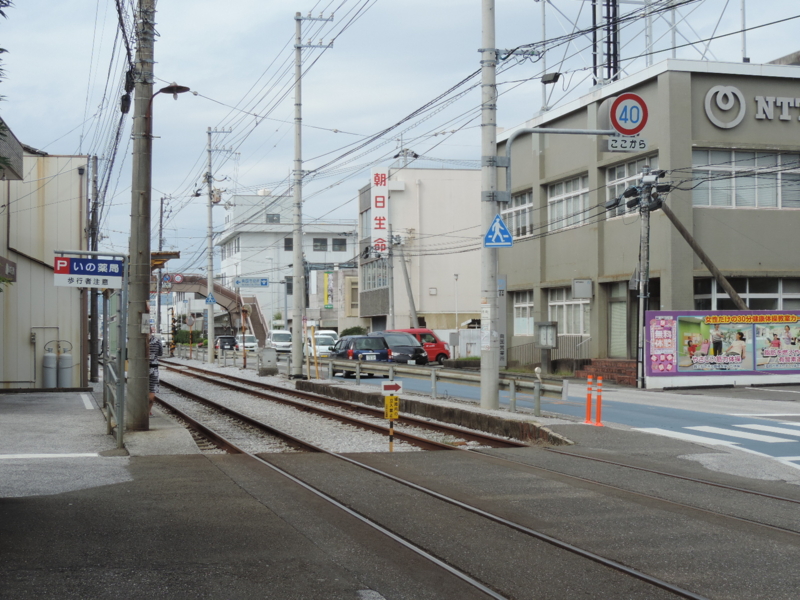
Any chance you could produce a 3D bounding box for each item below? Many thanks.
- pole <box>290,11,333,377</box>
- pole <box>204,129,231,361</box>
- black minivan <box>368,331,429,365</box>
[{"bbox_3d":[-3.001,-3.594,43.100,1.400,12.350,0.420,0,-2,-14],"label":"pole"},{"bbox_3d":[-9.466,-2.830,66.000,1.350,12.200,0.500,0,-2,-14],"label":"pole"},{"bbox_3d":[-0.100,2.372,60.157,1.750,1.640,4.600,0,-2,-15],"label":"black minivan"}]

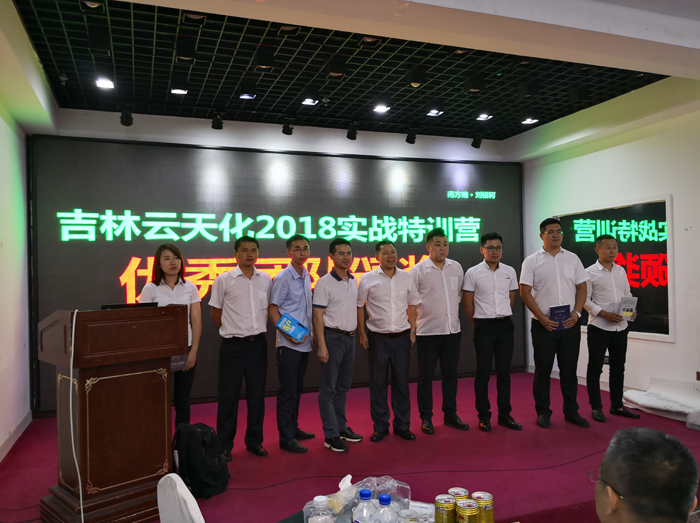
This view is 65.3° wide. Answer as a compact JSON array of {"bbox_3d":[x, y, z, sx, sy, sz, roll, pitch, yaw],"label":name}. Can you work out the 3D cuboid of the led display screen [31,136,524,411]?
[{"bbox_3d":[-0.424,0.083,6.454,5.880,2.760,0.120,-1,-1,-19],"label":"led display screen"}]

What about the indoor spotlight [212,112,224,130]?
[{"bbox_3d":[-1.382,-1.475,5.726,0.118,0.190,0.140,-1,-1,-19],"label":"indoor spotlight"}]

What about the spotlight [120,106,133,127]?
[{"bbox_3d":[-2.225,-1.447,5.435,0.118,0.200,0.140,-1,-1,-19],"label":"spotlight"}]

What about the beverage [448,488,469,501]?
[{"bbox_3d":[0.339,0.760,1.691,0.066,0.092,0.066,-1,-1,-19],"label":"beverage"}]

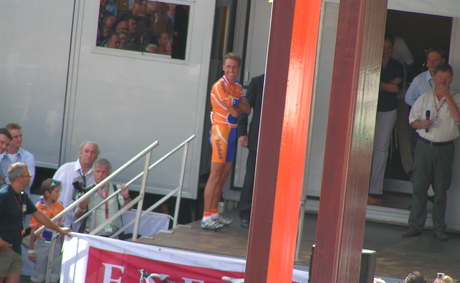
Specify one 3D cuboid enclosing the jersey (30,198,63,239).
[{"bbox_3d":[-1.846,0.780,50.600,0.360,0.430,0.230,2,9,-25],"label":"jersey"}]

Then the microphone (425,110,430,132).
[{"bbox_3d":[2.008,-0.206,51.200,0.050,0.235,0.050,2,8,-10],"label":"microphone"}]

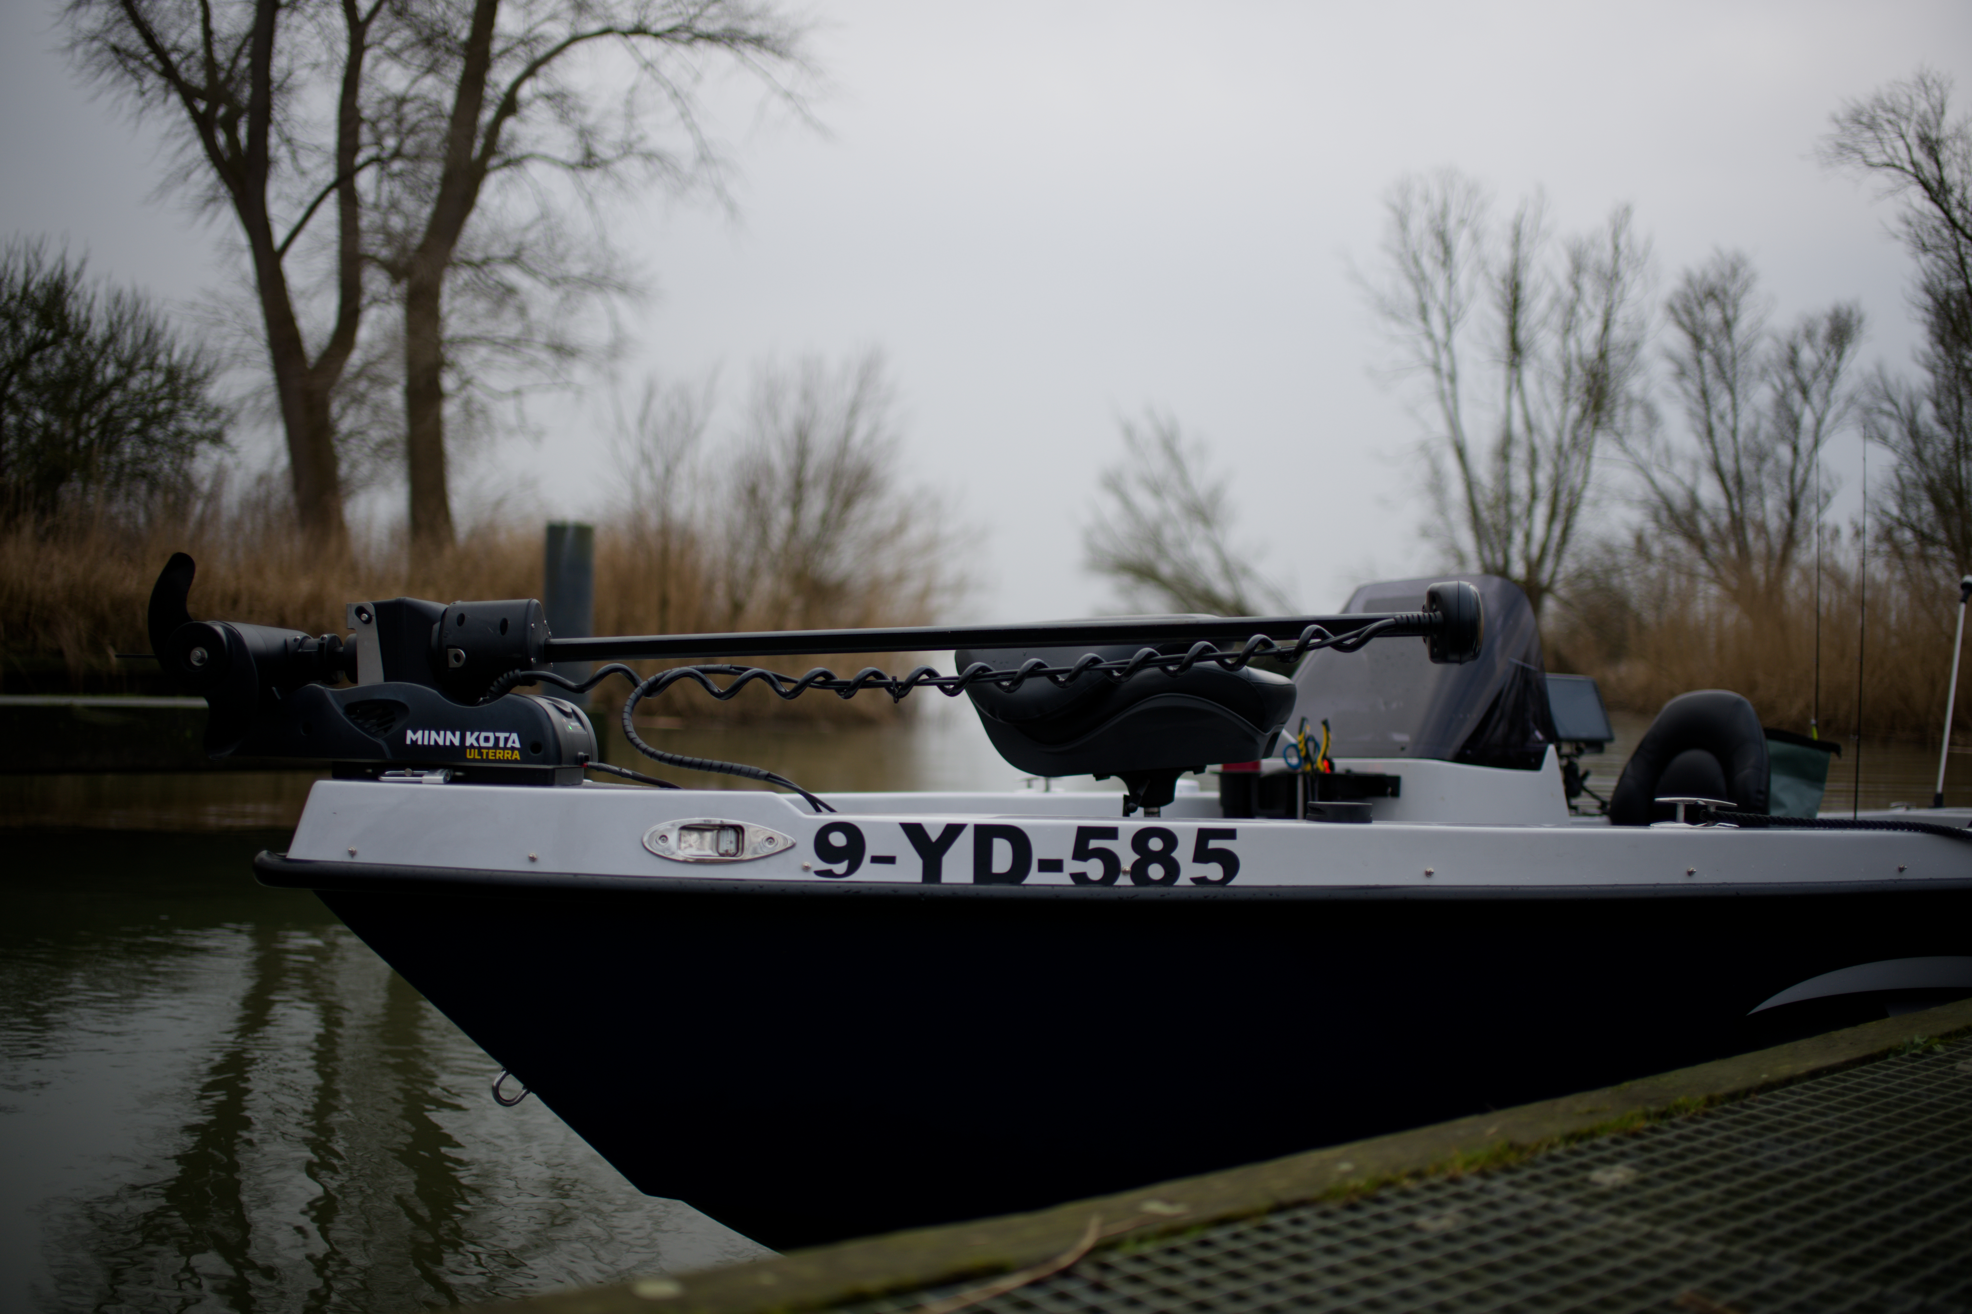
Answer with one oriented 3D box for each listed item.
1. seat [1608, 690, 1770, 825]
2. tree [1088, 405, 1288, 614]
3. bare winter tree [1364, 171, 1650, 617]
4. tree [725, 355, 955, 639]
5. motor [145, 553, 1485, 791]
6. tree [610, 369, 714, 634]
[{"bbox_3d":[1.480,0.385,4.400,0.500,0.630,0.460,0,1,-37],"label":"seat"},{"bbox_3d":[4.259,-2.392,40.000,4.252,5.570,4.252,0,0,0],"label":"tree"},{"bbox_3d":[8.977,-3.973,33.000,4.637,8.821,4.637,0,0,0],"label":"bare winter tree"},{"bbox_3d":[-2.363,-2.159,30.000,3.422,5.232,3.422,0,0,0],"label":"tree"},{"bbox_3d":[-0.220,0.025,2.670,1.850,0.320,0.380,0,0,-2],"label":"motor"},{"bbox_3d":[-5.063,-2.026,30.000,1.518,4.967,1.518,0,0,0],"label":"tree"}]

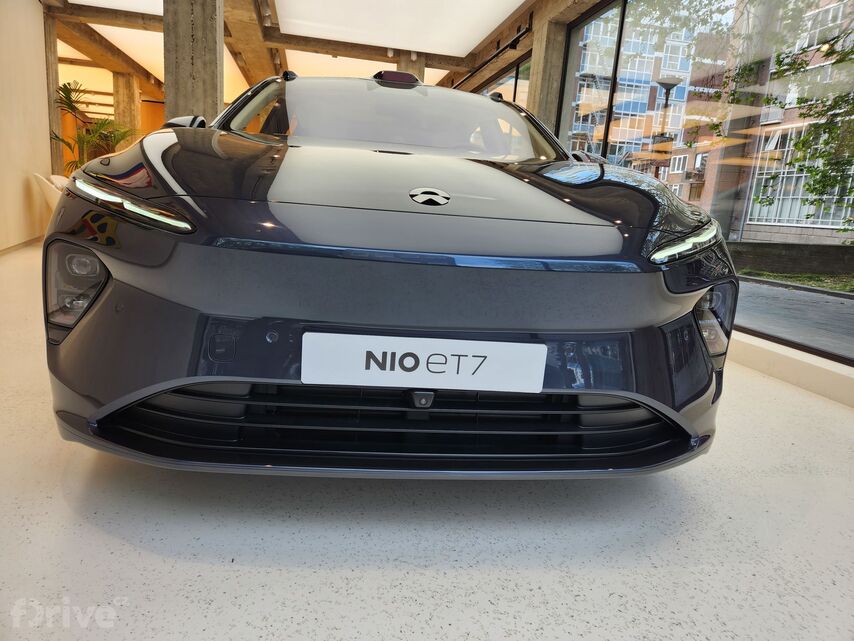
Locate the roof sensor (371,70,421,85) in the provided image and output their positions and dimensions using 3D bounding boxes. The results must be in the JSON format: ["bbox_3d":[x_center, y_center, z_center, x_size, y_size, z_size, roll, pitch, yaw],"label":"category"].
[{"bbox_3d":[-0.168,-1.351,3.156,0.265,0.070,0.200,3,10,-6],"label":"roof sensor"}]

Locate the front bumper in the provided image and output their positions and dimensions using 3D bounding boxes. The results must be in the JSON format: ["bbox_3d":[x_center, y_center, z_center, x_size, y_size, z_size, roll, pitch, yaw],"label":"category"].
[{"bbox_3d":[-0.018,0.067,1.409,1.870,0.520,0.470,3,10,-6],"label":"front bumper"}]

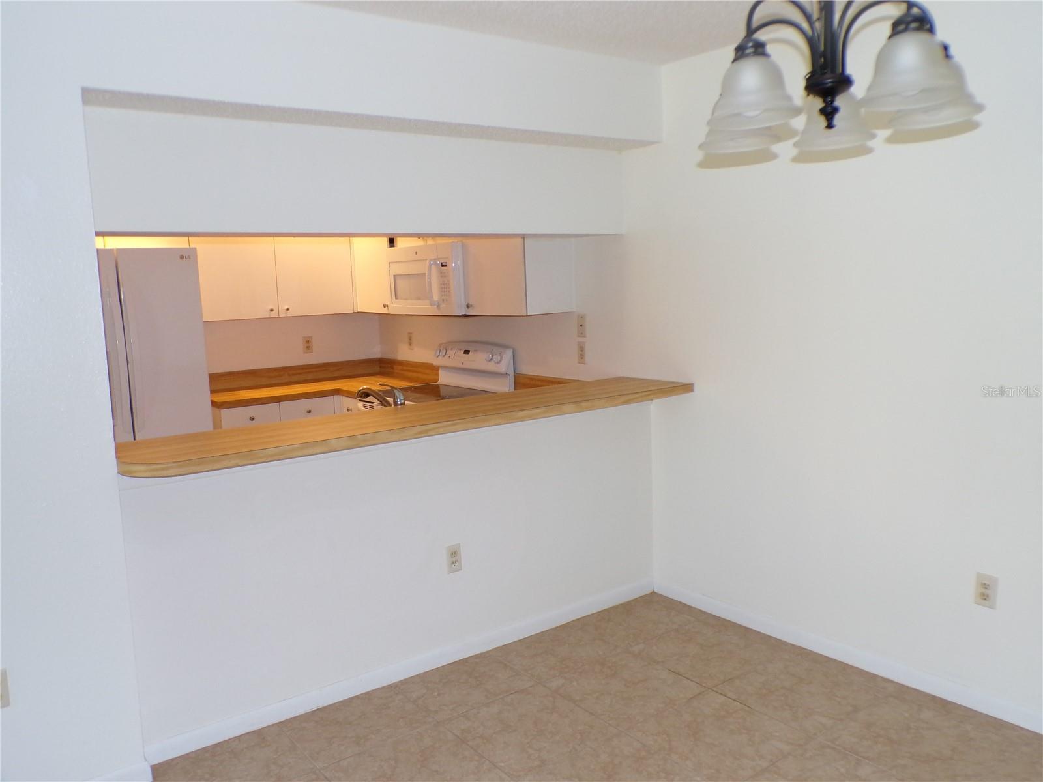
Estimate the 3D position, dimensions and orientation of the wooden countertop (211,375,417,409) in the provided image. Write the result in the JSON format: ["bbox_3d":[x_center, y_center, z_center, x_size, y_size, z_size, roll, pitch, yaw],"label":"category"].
[{"bbox_3d":[-1.336,0.004,5.555,1.400,0.040,0.940,-7,9,-36],"label":"wooden countertop"}]

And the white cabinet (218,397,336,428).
[{"bbox_3d":[-1.671,0.474,5.569,0.755,0.873,0.590,-7,9,-36],"label":"white cabinet"}]

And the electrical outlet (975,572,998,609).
[{"bbox_3d":[1.605,0.689,2.906,0.008,0.114,0.070,-7,9,-36],"label":"electrical outlet"}]

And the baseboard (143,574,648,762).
[{"bbox_3d":[-0.288,1.090,3.512,2.376,0.072,0.013,-7,9,-36],"label":"baseboard"}]

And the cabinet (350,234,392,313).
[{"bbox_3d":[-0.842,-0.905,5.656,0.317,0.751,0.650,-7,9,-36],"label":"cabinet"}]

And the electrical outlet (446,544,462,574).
[{"bbox_3d":[-0.281,0.691,3.480,0.070,0.115,0.008,-7,9,-36],"label":"electrical outlet"}]

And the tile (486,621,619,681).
[{"bbox_3d":[0.140,1.108,3.590,0.456,0.012,0.377,-7,9,-36],"label":"tile"}]

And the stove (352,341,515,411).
[{"bbox_3d":[-0.517,0.328,5.089,0.700,1.195,0.760,-7,9,-36],"label":"stove"}]

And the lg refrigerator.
[{"bbox_3d":[-2.335,0.118,4.861,0.833,1.800,0.800,-7,9,-36],"label":"lg refrigerator"}]

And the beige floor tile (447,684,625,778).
[{"bbox_3d":[0.028,1.190,2.986,0.456,0.012,0.457,-7,9,-36],"label":"beige floor tile"}]

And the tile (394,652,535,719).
[{"bbox_3d":[-0.224,1.156,3.319,0.456,0.012,0.377,-7,9,-36],"label":"tile"}]

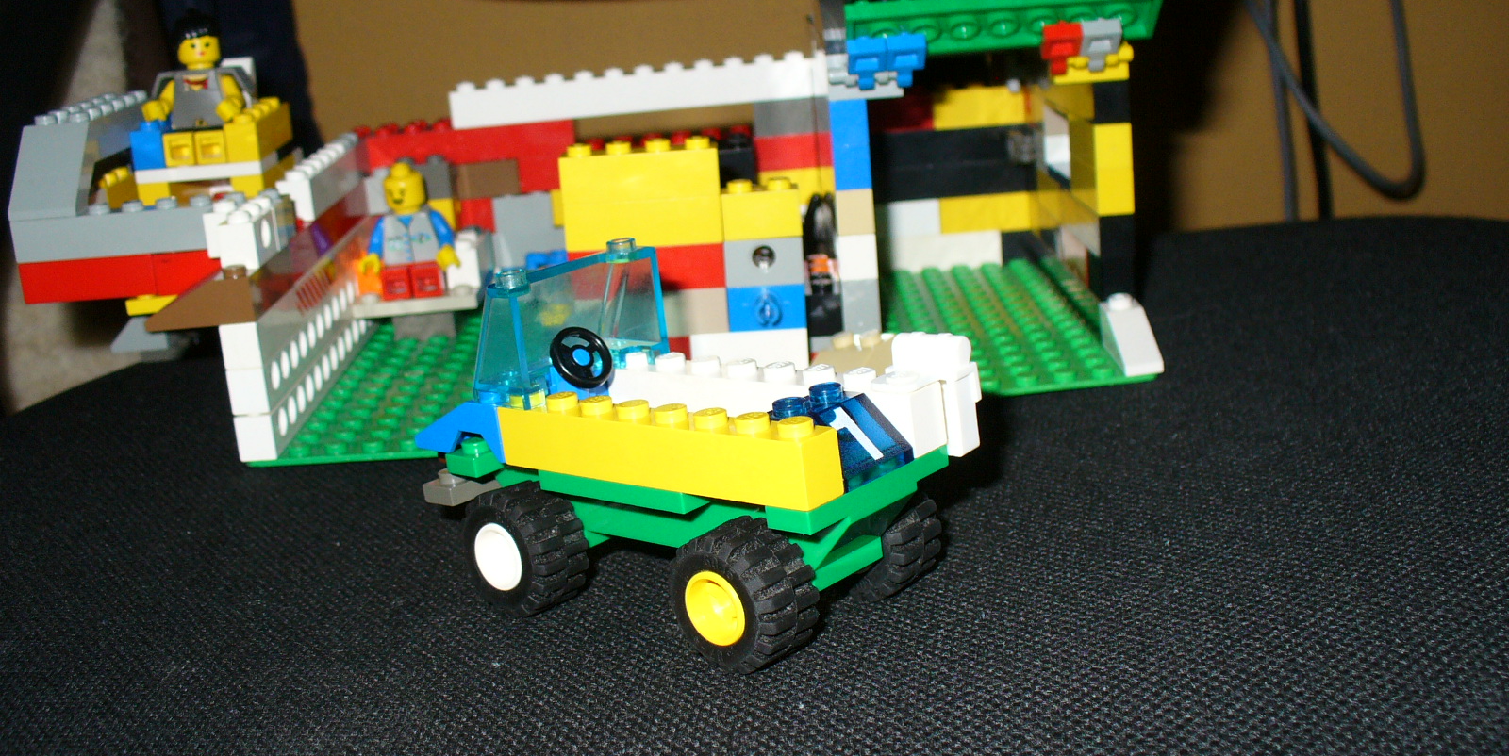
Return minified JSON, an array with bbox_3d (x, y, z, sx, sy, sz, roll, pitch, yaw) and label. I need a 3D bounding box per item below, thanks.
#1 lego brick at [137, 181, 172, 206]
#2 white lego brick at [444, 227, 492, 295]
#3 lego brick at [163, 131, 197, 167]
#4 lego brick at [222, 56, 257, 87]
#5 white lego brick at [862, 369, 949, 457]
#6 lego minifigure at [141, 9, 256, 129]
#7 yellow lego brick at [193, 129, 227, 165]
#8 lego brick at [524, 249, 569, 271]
[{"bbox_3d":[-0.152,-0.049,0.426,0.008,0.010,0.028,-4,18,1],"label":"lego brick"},{"bbox_3d":[-0.075,-0.030,0.418,0.008,0.011,0.015,-4,15,0],"label":"white lego brick"},{"bbox_3d":[-0.141,-0.058,0.402,0.008,0.009,0.012,-4,16,0],"label":"lego brick"},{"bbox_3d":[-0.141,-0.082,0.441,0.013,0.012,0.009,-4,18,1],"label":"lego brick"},{"bbox_3d":[0.022,0.006,0.236,0.008,0.011,0.008,5,18,43],"label":"white lego brick"},{"bbox_3d":[-0.143,-0.075,0.414,0.026,0.037,0.019,-4,18,1],"label":"lego minifigure"},{"bbox_3d":[-0.136,-0.059,0.409,0.008,0.009,0.012,-4,15,0],"label":"yellow lego brick"},{"bbox_3d":[-0.049,-0.027,0.388,0.014,0.009,0.010,-4,15,0],"label":"lego brick"}]

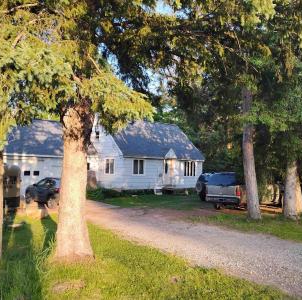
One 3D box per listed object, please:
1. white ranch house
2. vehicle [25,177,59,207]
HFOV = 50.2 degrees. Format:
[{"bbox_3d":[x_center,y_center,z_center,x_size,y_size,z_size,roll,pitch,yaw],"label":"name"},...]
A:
[{"bbox_3d":[-4.709,0.495,29.767,16.770,7.000,10.300,4,-6,-38],"label":"white ranch house"},{"bbox_3d":[-5.662,2.434,18.960,4.500,1.660,1.850,-4,-7,44],"label":"vehicle"}]

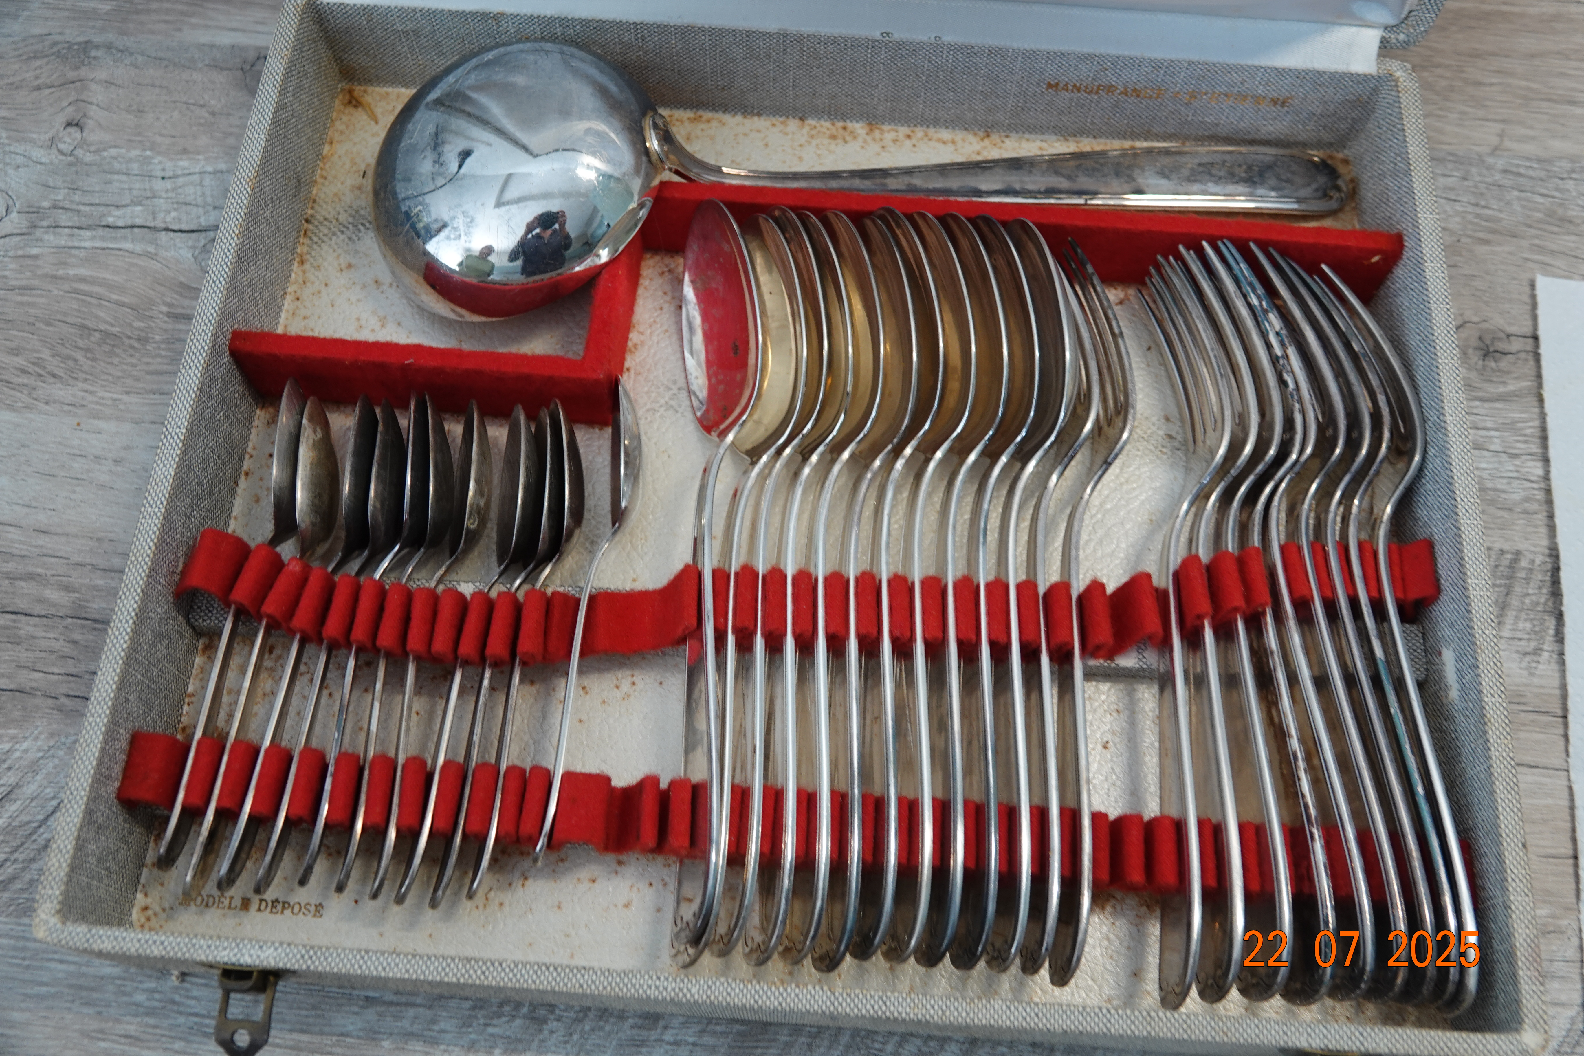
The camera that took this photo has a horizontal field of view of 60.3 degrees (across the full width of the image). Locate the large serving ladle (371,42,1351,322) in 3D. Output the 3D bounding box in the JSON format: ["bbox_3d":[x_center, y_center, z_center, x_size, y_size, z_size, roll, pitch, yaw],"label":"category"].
[{"bbox_3d":[0.024,-0.113,0.417,0.312,0.057,0.087,-1,67,-2],"label":"large serving ladle"}]

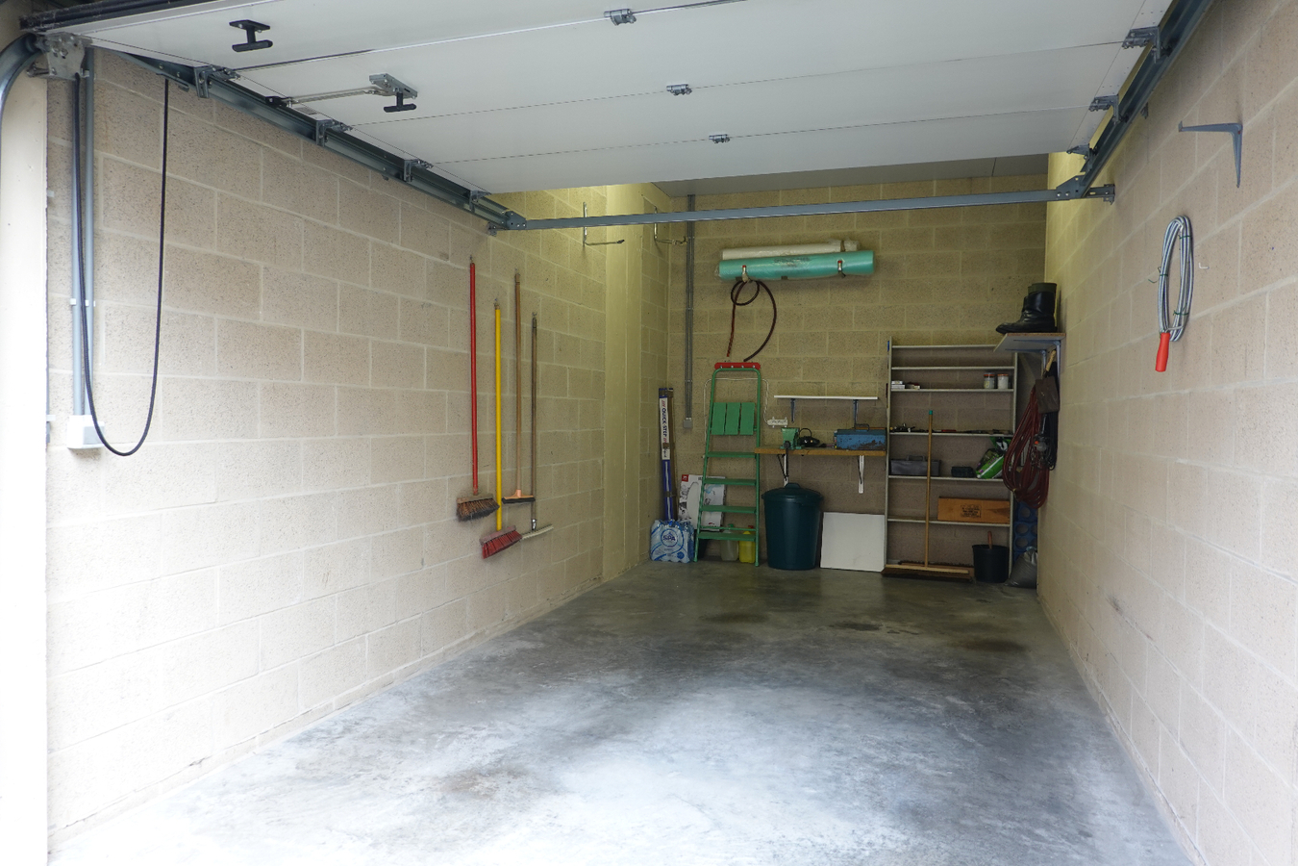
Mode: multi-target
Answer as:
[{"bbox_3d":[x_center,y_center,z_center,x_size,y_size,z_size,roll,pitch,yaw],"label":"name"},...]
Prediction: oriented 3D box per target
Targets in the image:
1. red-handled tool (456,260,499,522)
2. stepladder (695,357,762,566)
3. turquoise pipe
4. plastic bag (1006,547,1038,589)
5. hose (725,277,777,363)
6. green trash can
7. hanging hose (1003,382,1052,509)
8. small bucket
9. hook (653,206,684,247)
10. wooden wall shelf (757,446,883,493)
[{"bbox_3d":[-0.830,-0.204,4.273,0.080,1.250,0.385,1,1,18],"label":"red-handled tool"},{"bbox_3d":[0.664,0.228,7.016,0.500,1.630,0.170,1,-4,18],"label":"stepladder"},{"bbox_3d":[1.157,-1.342,6.946,1.240,0.175,0.175,1,1,18],"label":"turquoise pipe"},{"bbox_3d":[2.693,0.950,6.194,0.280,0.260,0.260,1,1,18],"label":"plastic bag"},{"bbox_3d":[0.841,-0.916,7.088,0.425,0.690,0.100,1,1,18],"label":"hose"},{"bbox_3d":[1.123,0.725,6.831,0.475,0.660,0.475,1,1,0],"label":"green trash can"},{"bbox_3d":[2.296,0.058,5.269,0.280,0.800,0.200,1,1,18],"label":"hanging hose"},{"bbox_3d":[2.494,0.944,6.323,0.265,0.260,0.265,1,1,18],"label":"small bucket"},{"bbox_3d":[0.176,-1.675,6.978,0.255,0.290,0.050,1,1,18],"label":"hook"},{"bbox_3d":[1.343,0.299,6.795,1.000,0.350,0.420,1,1,18],"label":"wooden wall shelf"}]

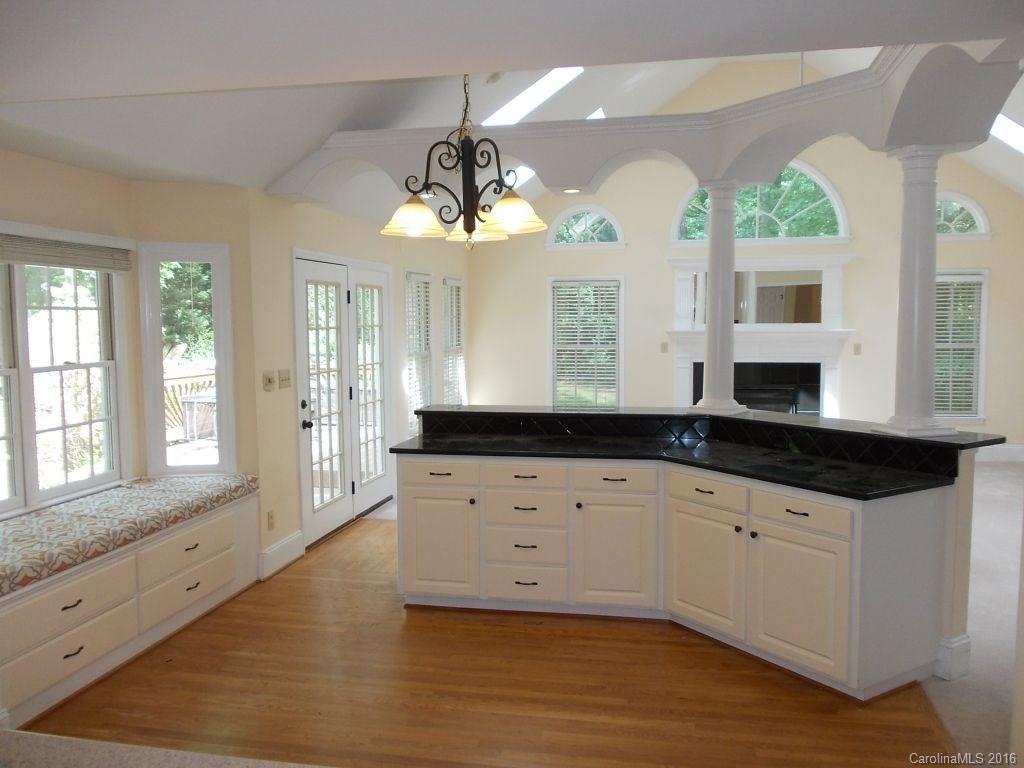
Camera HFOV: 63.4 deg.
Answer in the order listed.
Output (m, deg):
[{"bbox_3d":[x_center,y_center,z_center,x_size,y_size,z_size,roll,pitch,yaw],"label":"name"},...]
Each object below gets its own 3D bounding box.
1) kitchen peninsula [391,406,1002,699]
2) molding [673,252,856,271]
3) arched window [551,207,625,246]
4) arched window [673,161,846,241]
[{"bbox_3d":[0.861,0.746,4.752,3.350,1.080,1.600,2,5,28],"label":"kitchen peninsula"},{"bbox_3d":[2.942,-1.451,9.862,2.122,0.194,0.180,0,4,10],"label":"molding"},{"bbox_3d":[0.914,-1.953,10.296,0.938,0.522,0.120,0,4,10],"label":"arched window"},{"bbox_3d":[2.947,-2.208,9.905,1.970,1.025,0.120,0,4,10],"label":"arched window"}]

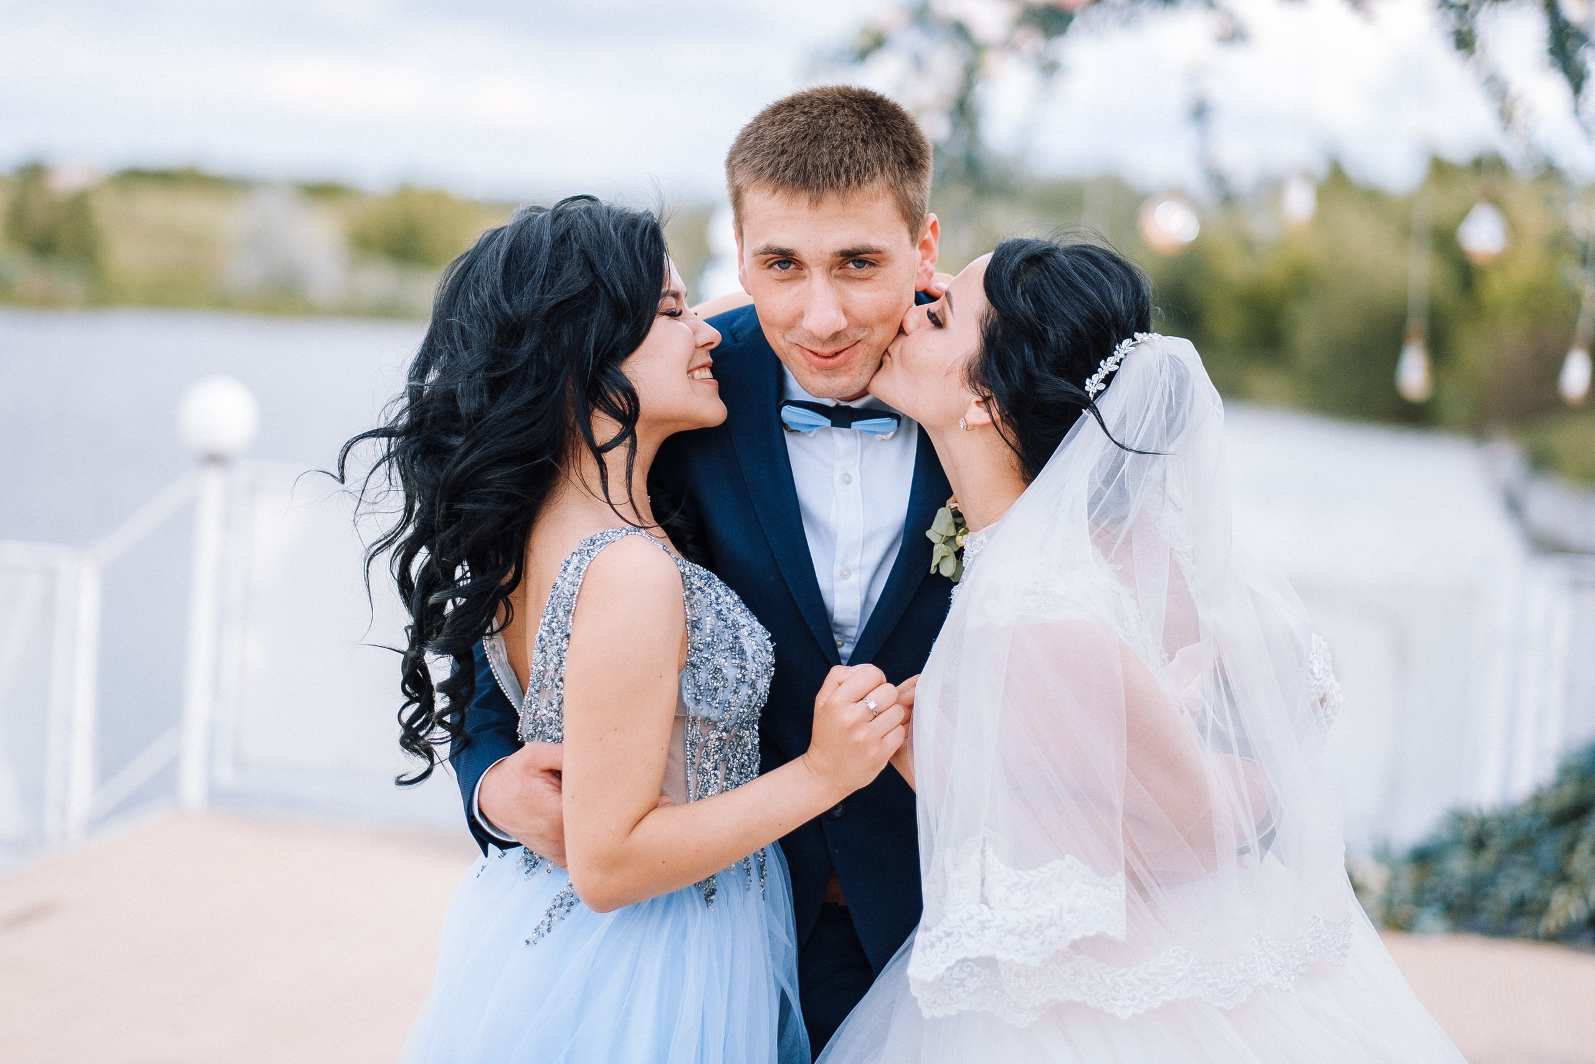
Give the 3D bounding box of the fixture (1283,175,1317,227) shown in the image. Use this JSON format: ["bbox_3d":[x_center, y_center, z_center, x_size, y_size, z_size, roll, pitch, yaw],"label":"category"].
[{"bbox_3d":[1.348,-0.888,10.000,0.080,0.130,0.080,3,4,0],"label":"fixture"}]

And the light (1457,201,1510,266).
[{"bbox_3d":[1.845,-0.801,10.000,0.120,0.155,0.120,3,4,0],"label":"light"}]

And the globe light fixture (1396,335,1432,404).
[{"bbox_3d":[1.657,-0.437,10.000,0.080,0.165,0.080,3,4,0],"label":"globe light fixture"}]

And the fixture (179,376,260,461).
[{"bbox_3d":[-1.708,-0.336,11.000,0.228,0.240,0.228,3,4,0],"label":"fixture"}]

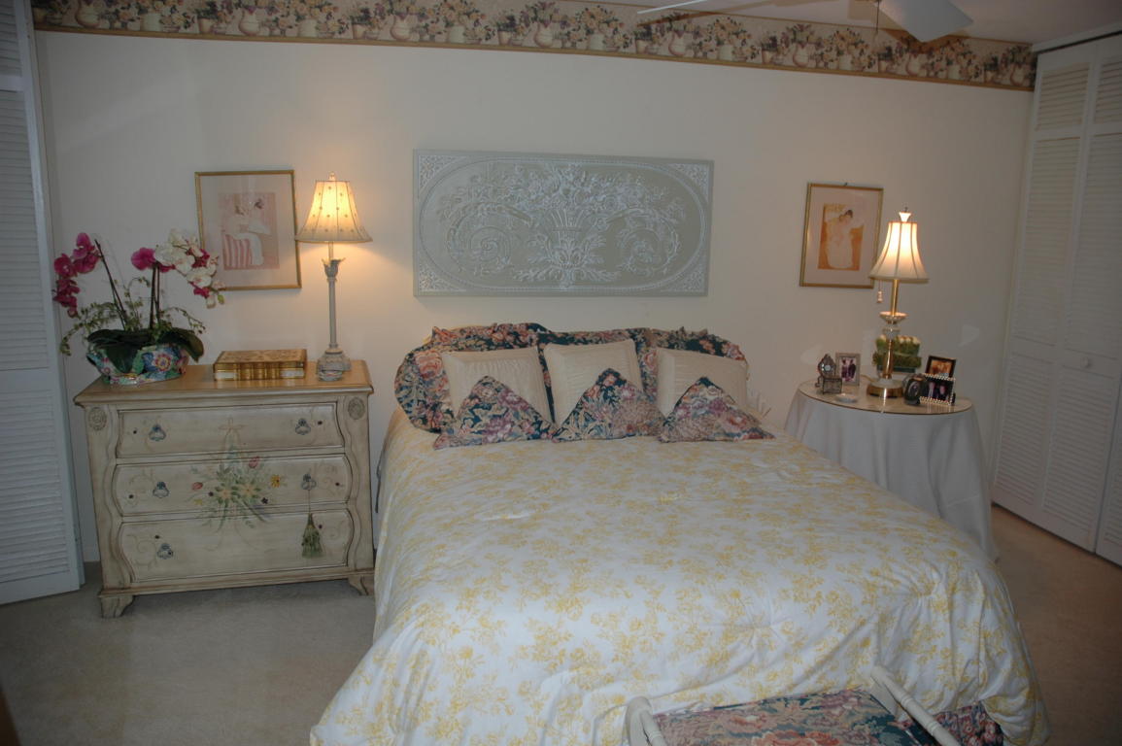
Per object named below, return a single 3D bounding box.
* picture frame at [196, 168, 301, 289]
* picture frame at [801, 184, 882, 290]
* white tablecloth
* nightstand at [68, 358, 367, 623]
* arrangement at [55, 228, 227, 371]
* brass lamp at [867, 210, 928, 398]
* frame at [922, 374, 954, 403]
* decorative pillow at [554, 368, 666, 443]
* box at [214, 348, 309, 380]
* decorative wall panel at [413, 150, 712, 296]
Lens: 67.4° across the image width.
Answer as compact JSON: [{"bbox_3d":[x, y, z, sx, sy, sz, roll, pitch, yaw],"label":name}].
[{"bbox_3d":[-1.333,-0.608,3.603,0.397,0.493,0.025,-1,10,-13],"label":"picture frame"},{"bbox_3d":[1.403,-0.681,4.215,0.410,0.500,0.025,-1,10,-13],"label":"picture frame"},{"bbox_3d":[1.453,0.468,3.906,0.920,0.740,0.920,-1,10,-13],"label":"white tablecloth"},{"bbox_3d":[-1.283,0.437,3.407,1.040,0.870,0.510,-2,11,-13],"label":"nightstand"},{"bbox_3d":[-1.648,-0.283,3.298,0.597,0.535,0.420,-1,10,-13],"label":"arrangement"},{"bbox_3d":[1.526,-0.320,3.861,0.270,0.830,0.270,-1,10,-13],"label":"brass lamp"},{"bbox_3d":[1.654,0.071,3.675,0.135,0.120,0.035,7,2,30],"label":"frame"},{"bbox_3d":[0.180,0.121,3.504,0.450,0.310,0.140,-2,-21,-13],"label":"decorative pillow"},{"bbox_3d":[-1.199,-0.035,3.386,0.335,0.070,0.285,-2,11,-13],"label":"box"},{"bbox_3d":[0.029,-0.674,3.892,1.408,0.638,0.045,-1,10,-13],"label":"decorative wall panel"}]

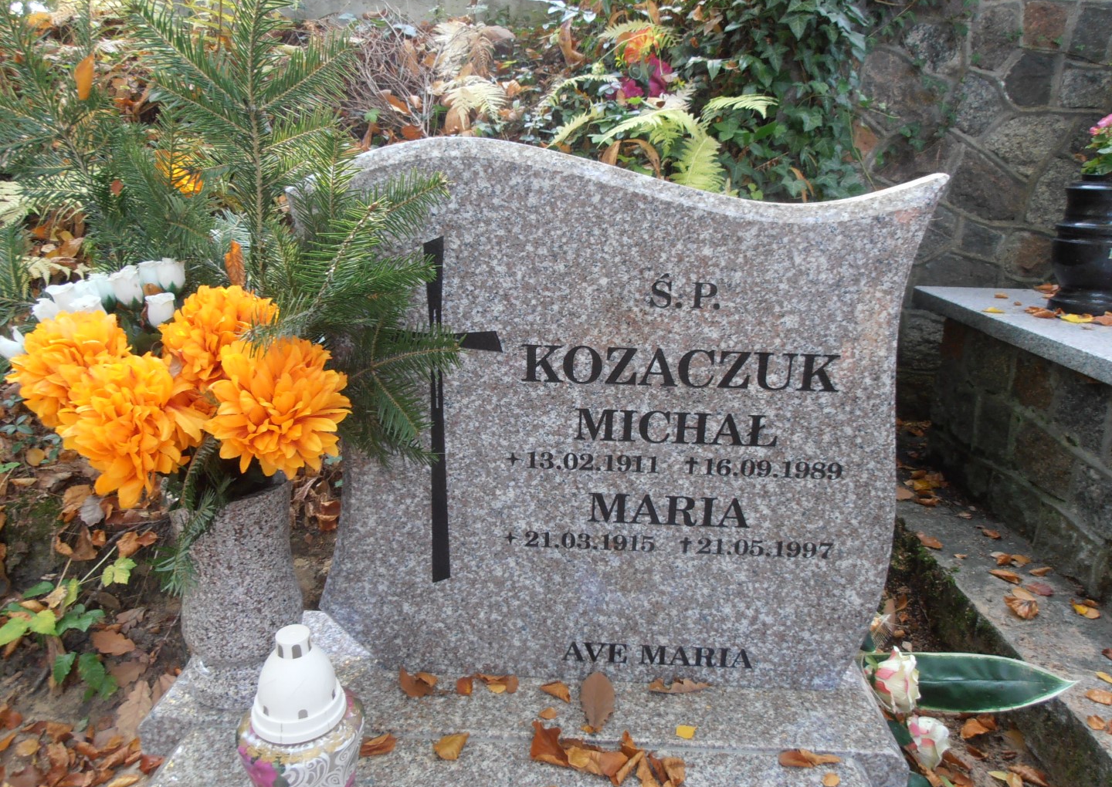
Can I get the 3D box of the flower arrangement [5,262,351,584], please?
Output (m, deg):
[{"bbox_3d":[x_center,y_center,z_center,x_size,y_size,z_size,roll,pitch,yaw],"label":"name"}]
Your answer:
[{"bbox_3d":[-0.371,0.028,0.812,0.360,0.310,0.250,2,18,2],"label":"flower arrangement"}]

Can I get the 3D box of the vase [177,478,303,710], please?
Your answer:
[{"bbox_3d":[-0.366,0.221,0.915,0.147,0.265,0.147,2,18,2],"label":"vase"}]

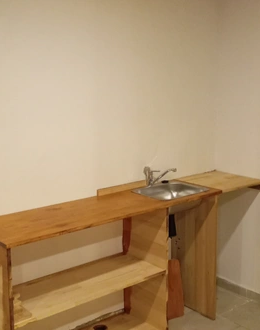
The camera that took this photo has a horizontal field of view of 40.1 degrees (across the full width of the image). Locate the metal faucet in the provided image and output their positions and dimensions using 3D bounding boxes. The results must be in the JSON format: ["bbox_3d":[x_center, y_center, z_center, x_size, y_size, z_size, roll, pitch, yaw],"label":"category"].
[{"bbox_3d":[0.196,0.081,2.309,0.255,0.132,0.052,6,10,41],"label":"metal faucet"}]

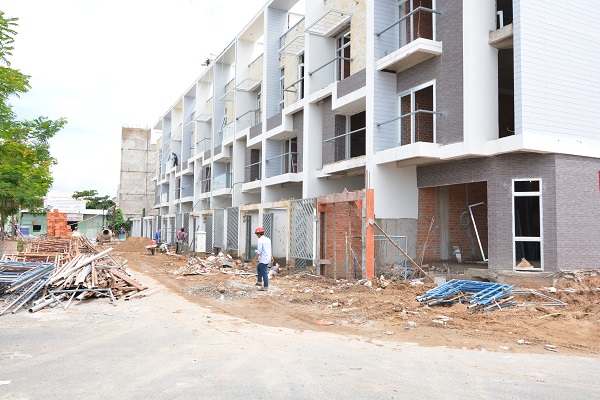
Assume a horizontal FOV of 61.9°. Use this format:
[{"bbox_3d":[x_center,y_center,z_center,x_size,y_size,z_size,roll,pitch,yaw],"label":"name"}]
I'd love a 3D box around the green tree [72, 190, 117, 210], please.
[{"bbox_3d":[-35.346,2.322,86.000,7.600,7.400,7.200,2,-4,-26],"label":"green tree"}]

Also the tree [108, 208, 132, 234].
[{"bbox_3d":[-26.566,3.419,74.000,3.600,4.400,3.400,2,-4,-26],"label":"tree"}]

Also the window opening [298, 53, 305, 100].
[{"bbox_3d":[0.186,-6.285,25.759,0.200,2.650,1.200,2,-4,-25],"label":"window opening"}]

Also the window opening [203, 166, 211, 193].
[{"bbox_3d":[-7.586,-1.574,41.572,0.200,2.200,2.000,2,-4,-25],"label":"window opening"}]

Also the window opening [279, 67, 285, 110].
[{"bbox_3d":[-0.952,-6.203,28.162,0.200,2.600,0.750,2,-4,-25],"label":"window opening"}]

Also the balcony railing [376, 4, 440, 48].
[{"bbox_3d":[3.722,-5.592,17.247,0.870,1.050,2.420,2,-4,-25],"label":"balcony railing"}]

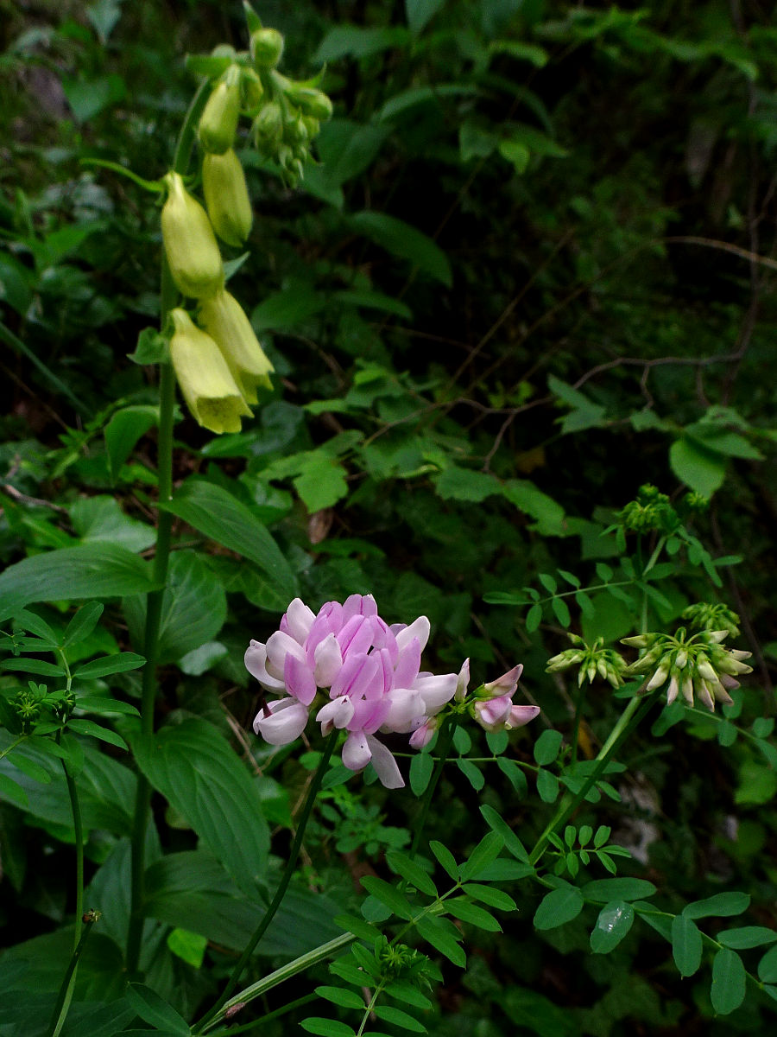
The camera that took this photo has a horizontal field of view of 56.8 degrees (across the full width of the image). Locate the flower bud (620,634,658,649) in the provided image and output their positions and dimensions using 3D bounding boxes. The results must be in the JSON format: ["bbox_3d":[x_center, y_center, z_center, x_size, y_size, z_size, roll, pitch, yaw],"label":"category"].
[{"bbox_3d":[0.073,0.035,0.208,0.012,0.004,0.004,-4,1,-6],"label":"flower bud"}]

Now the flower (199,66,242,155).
[{"bbox_3d":[-0.060,-0.150,0.264,0.014,0.034,0.014,11,-9,-20],"label":"flower"}]

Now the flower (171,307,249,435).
[{"bbox_3d":[-0.068,-0.055,0.260,0.021,0.052,0.021,-20,-20,-19],"label":"flower"}]

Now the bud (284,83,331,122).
[{"bbox_3d":[-0.031,-0.158,0.272,0.021,0.010,0.010,32,-12,9],"label":"bud"}]

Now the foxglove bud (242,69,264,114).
[{"bbox_3d":[-0.052,-0.163,0.275,0.008,0.017,0.008,-10,-6,-20],"label":"foxglove bud"}]

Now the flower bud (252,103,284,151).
[{"bbox_3d":[-0.044,-0.146,0.268,0.011,0.019,0.011,9,-9,-20],"label":"flower bud"}]

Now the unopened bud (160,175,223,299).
[{"bbox_3d":[-0.073,-0.103,0.260,0.021,0.050,0.021,-10,-14,-20],"label":"unopened bud"}]

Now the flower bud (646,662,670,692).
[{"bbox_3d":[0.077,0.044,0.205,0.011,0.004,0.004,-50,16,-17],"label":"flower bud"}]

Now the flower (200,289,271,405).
[{"bbox_3d":[-0.059,-0.066,0.270,0.020,0.051,0.020,-22,-15,-19],"label":"flower"}]

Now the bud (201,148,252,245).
[{"bbox_3d":[-0.060,-0.122,0.270,0.017,0.041,0.017,-7,-6,-20],"label":"bud"}]

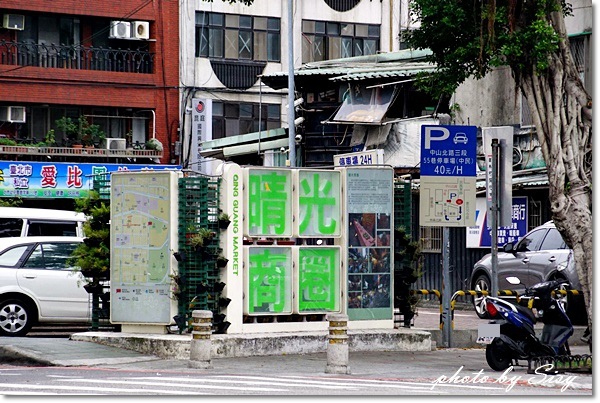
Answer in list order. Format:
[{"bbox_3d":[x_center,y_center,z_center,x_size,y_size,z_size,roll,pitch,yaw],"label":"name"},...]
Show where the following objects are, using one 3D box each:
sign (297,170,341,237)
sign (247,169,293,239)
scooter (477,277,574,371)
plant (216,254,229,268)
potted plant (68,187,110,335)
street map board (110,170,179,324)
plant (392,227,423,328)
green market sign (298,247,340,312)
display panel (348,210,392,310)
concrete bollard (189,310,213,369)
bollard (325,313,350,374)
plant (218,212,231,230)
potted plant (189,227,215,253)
[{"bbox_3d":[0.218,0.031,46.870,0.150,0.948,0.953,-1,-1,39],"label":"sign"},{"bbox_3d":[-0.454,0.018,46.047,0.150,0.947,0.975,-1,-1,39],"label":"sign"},{"bbox_3d":[2.809,1.485,41.300,0.680,1.130,1.780,-1,-1,41],"label":"scooter"},{"bbox_3d":[-1.056,0.818,46.000,0.160,0.200,0.160,0,-1,39],"label":"plant"},{"bbox_3d":[-2.923,0.827,47.300,0.600,1.950,0.480,-1,-1,40],"label":"potted plant"},{"bbox_3d":[-2.135,0.647,46.461,1.080,2.100,0.170,-1,-1,40],"label":"street map board"},{"bbox_3d":[1.539,1.088,48.300,0.440,1.450,0.440,-1,-1,39],"label":"plant"},{"bbox_3d":[0.238,1.103,47.435,0.120,0.960,0.950,0,-1,39],"label":"green market sign"},{"bbox_3d":[0.942,0.834,47.704,0.120,1.356,0.965,-1,-1,39],"label":"display panel"},{"bbox_3d":[-1.227,1.701,41.600,0.290,0.710,0.290,0,-1,0],"label":"concrete bollard"},{"bbox_3d":[0.445,1.689,40.000,0.290,0.710,0.290,0,-1,0],"label":"bollard"},{"bbox_3d":[-1.029,0.273,46.000,0.160,0.240,0.160,0,-1,39],"label":"plant"},{"bbox_3d":[-1.319,0.509,45.200,0.350,0.350,0.300,0,-1,-11],"label":"potted plant"}]

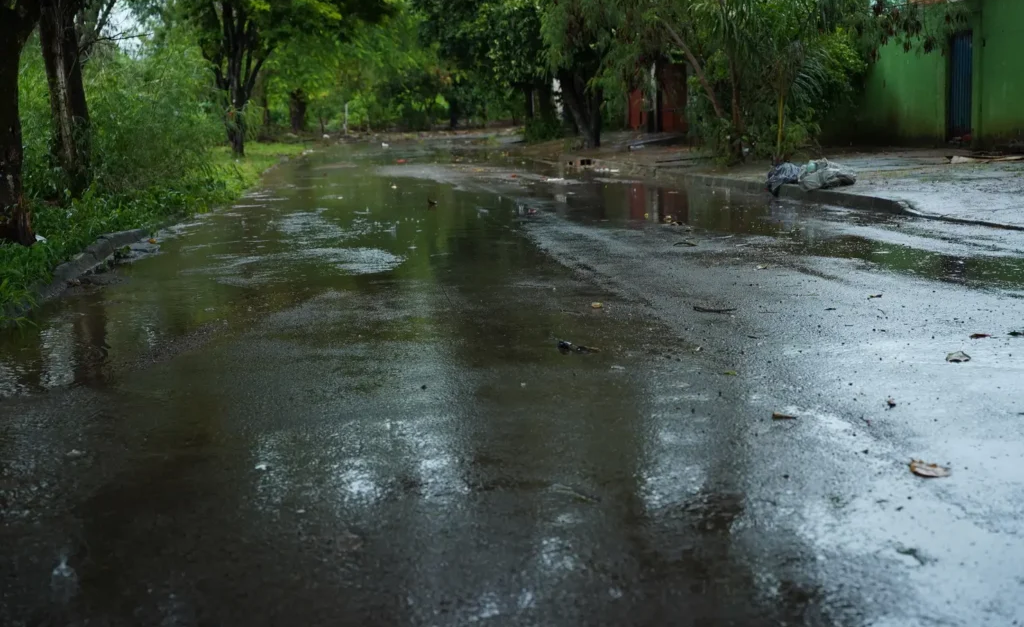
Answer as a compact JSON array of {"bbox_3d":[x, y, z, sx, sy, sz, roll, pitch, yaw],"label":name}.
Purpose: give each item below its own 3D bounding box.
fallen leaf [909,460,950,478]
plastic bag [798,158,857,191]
[{"bbox_3d":[1.548,0.575,4.850,0.150,0.030,0.090,2,10,20],"label":"fallen leaf"},{"bbox_3d":[3.930,-1.732,16.300,0.660,0.360,0.500,1,10,15],"label":"plastic bag"}]

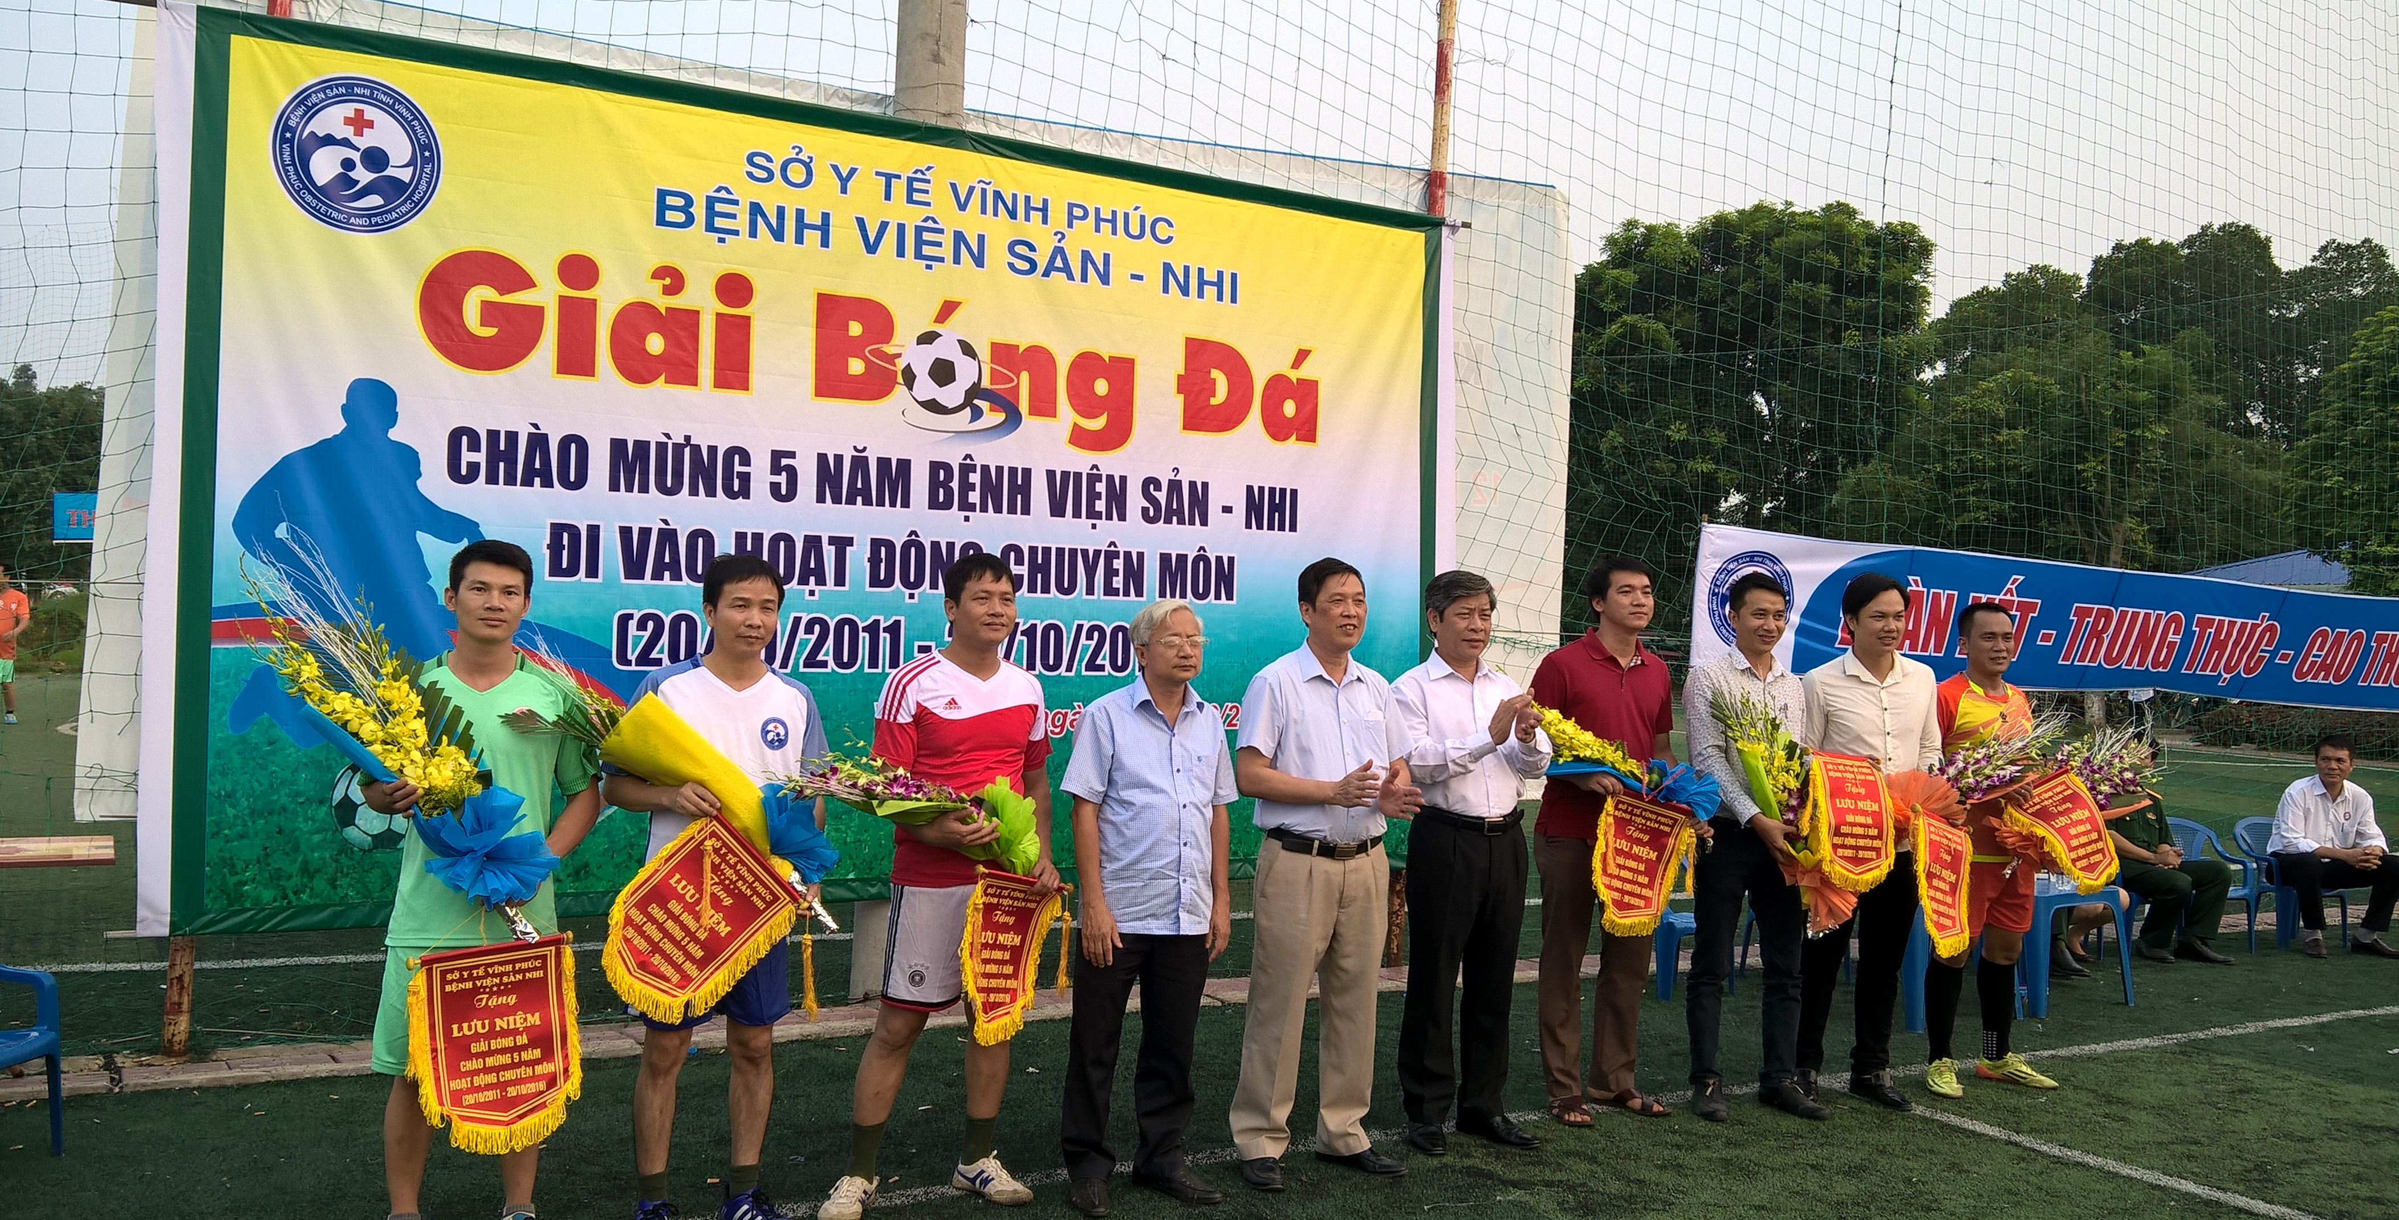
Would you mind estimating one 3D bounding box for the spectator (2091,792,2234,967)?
[{"bbox_3d":[5.025,1.208,10.107,0.530,1.200,0.750,3,-1,-20],"label":"spectator"}]

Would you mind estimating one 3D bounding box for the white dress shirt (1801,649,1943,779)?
[{"bbox_3d":[2.300,0.452,6.494,0.500,0.650,0.320,2,-1,-6],"label":"white dress shirt"}]

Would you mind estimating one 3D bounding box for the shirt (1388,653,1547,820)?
[{"bbox_3d":[0.810,0.376,5.690,0.480,0.520,0.360,2,0,-22],"label":"shirt"}]

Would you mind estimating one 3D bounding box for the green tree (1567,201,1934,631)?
[{"bbox_3d":[14.482,-4.125,50.082,10.500,13.600,10.000,3,-1,-20],"label":"green tree"}]

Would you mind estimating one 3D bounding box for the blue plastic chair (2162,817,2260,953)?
[{"bbox_3d":[5.030,1.400,9.840,0.520,0.690,0.510,2,0,-19],"label":"blue plastic chair"}]

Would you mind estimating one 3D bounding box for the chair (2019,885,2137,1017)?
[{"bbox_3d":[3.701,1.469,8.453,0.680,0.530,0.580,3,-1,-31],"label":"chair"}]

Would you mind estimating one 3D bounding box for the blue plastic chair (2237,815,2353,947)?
[{"bbox_3d":[6.135,1.507,10.684,0.540,0.720,0.520,3,-1,-18],"label":"blue plastic chair"}]

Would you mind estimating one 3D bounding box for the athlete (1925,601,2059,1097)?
[{"bbox_3d":[2.855,0.829,6.830,0.520,1.700,0.450,3,-1,-13],"label":"athlete"}]

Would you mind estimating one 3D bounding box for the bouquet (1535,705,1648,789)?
[{"bbox_3d":[1.220,0.425,5.850,0.460,0.200,0.180,36,-11,-16],"label":"bouquet"}]

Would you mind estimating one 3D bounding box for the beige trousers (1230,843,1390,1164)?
[{"bbox_3d":[0.310,1.065,5.296,0.430,0.920,0.310,3,-1,-25],"label":"beige trousers"}]

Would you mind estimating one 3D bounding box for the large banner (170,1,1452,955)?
[{"bbox_3d":[-1.115,-0.377,7.370,5.100,2.970,0.080,2,0,-30],"label":"large banner"}]

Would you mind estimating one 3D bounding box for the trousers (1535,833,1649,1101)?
[{"bbox_3d":[1.257,1.100,6.080,0.400,0.920,0.270,2,0,-22],"label":"trousers"}]

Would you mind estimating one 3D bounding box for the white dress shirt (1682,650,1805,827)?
[{"bbox_3d":[1.765,0.415,6.180,0.460,0.570,0.330,2,0,-22],"label":"white dress shirt"}]

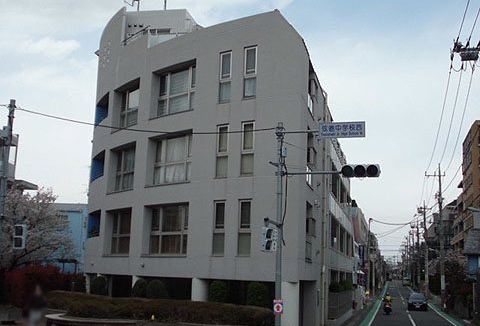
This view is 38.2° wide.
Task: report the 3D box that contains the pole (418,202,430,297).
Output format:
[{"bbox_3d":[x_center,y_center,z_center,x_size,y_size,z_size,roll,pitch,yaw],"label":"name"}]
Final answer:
[{"bbox_3d":[22.148,10.356,83.000,1.200,11.500,0.800,0,-9,12],"label":"pole"}]

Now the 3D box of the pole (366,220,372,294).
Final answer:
[{"bbox_3d":[13.636,9.898,73.000,0.350,8.300,0.350,0,-9,12],"label":"pole"}]

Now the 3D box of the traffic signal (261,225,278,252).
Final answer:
[{"bbox_3d":[0.958,2.481,22.601,0.340,0.800,0.500,-5,-12,36],"label":"traffic signal"}]

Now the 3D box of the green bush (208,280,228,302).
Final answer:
[{"bbox_3d":[-0.883,5.138,26.393,0.750,1.350,0.750,2,-9,0],"label":"green bush"}]

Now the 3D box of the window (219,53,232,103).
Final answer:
[{"bbox_3d":[-0.584,-3.409,27.668,0.568,2.140,0.120,-4,-11,34],"label":"window"}]

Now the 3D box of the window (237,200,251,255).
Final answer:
[{"bbox_3d":[0.221,2.473,26.684,0.585,2.163,0.160,-4,-11,33],"label":"window"}]

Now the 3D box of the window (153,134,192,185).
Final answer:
[{"bbox_3d":[-2.954,-0.124,30.056,0.250,2.124,2.971,10,-12,-42],"label":"window"}]

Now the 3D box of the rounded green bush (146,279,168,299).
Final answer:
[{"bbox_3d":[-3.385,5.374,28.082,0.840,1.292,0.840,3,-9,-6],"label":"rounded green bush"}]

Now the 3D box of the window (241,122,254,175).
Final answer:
[{"bbox_3d":[0.342,-0.579,27.165,0.606,2.149,0.160,-4,-11,33],"label":"window"}]

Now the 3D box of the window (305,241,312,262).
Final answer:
[{"bbox_3d":[2.722,3.531,27.442,0.120,0.786,2.151,0,-9,12],"label":"window"}]

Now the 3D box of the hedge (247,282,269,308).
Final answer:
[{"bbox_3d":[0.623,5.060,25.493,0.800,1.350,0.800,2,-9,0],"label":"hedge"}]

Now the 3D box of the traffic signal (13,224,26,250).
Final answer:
[{"bbox_3d":[-7.041,2.360,22.169,0.400,0.800,0.250,2,-9,0],"label":"traffic signal"}]

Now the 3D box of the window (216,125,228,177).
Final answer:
[{"bbox_3d":[-0.670,-0.479,27.818,0.570,2.171,0.160,-4,-11,33],"label":"window"}]

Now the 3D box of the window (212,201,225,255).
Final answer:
[{"bbox_3d":[-0.788,2.513,26.698,0.524,2.112,0.120,-4,-11,34],"label":"window"}]

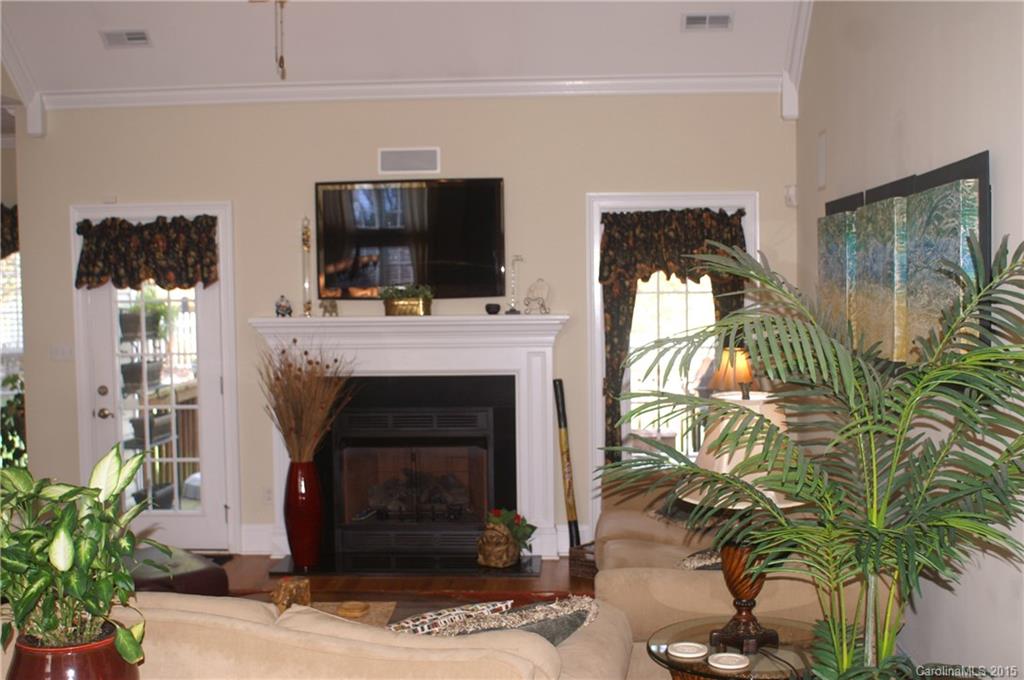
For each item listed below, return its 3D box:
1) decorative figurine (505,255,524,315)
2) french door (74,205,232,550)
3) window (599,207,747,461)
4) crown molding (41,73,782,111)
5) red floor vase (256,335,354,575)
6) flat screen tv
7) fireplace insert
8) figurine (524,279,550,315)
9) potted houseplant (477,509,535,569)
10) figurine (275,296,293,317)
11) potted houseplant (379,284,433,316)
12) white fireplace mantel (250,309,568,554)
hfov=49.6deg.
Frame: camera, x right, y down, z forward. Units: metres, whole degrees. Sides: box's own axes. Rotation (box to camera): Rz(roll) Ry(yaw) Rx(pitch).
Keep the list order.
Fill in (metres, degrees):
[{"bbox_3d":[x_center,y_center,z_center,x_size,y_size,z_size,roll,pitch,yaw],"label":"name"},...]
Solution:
[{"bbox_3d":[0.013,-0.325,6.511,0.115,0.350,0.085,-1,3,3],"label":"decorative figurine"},{"bbox_3d":[-2.136,0.244,6.671,0.960,2.110,0.110,-1,3,3],"label":"french door"},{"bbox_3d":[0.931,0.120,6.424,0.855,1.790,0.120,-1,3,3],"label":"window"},{"bbox_3d":[-0.626,-1.466,6.552,4.400,0.100,0.080,-1,3,3],"label":"crown molding"},{"bbox_3d":[-1.171,0.646,6.311,0.554,1.311,0.500,-1,3,3],"label":"red floor vase"},{"bbox_3d":[-0.600,-0.597,6.549,1.110,0.690,0.080,-1,3,3],"label":"flat screen tv"},{"bbox_3d":[-0.572,0.839,6.712,0.955,0.893,0.330,-1,3,3],"label":"fireplace insert"},{"bbox_3d":[0.150,-0.256,6.507,0.155,0.210,0.090,-1,3,3],"label":"figurine"},{"bbox_3d":[-0.026,1.125,6.370,0.346,0.316,0.290,-1,3,3],"label":"potted houseplant"},{"bbox_3d":[-1.335,-0.197,6.492,0.099,0.128,0.080,-1,3,3],"label":"figurine"},{"bbox_3d":[-0.629,-0.233,6.541,0.310,0.185,0.170,-1,3,3],"label":"potted houseplant"},{"bbox_3d":[-0.585,0.580,6.505,1.864,1.445,0.175,-1,3,3],"label":"white fireplace mantel"}]

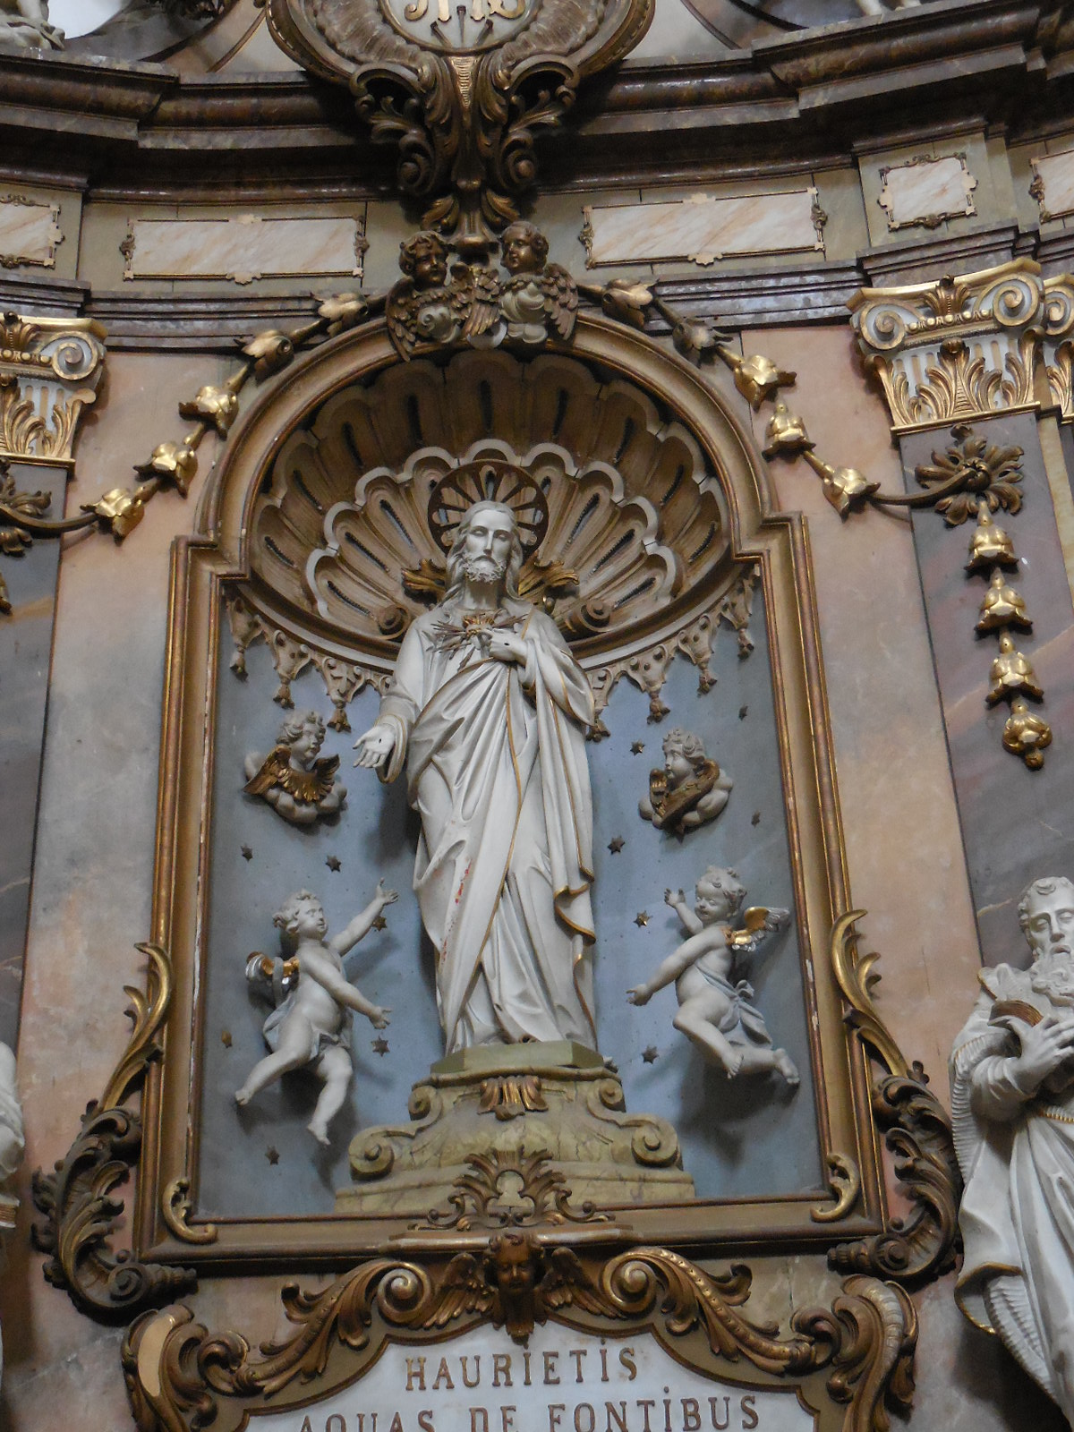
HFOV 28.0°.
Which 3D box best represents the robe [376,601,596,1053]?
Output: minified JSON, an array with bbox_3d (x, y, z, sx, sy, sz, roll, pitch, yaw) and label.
[{"bbox_3d":[-0.175,0.348,7.345,0.752,1.614,0.580,-2,-28,0],"label":"robe"}]

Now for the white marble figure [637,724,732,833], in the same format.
[{"bbox_3d":[0.474,0.210,6.890,0.220,0.319,0.290,24,-39,-38],"label":"white marble figure"}]

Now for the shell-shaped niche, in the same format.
[{"bbox_3d":[-0.175,-0.796,8.065,1.677,0.861,0.762,-2,-28,0],"label":"shell-shaped niche"}]

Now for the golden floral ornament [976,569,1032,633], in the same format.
[{"bbox_3d":[1.572,-0.388,7.241,0.187,0.208,0.150,-9,-29,12],"label":"golden floral ornament"}]

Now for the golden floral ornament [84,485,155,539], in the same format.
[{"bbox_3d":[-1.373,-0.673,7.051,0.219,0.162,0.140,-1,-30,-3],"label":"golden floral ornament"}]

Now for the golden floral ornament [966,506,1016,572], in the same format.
[{"bbox_3d":[1.426,-0.555,6.755,0.145,0.203,0.130,-9,-31,12],"label":"golden floral ornament"}]

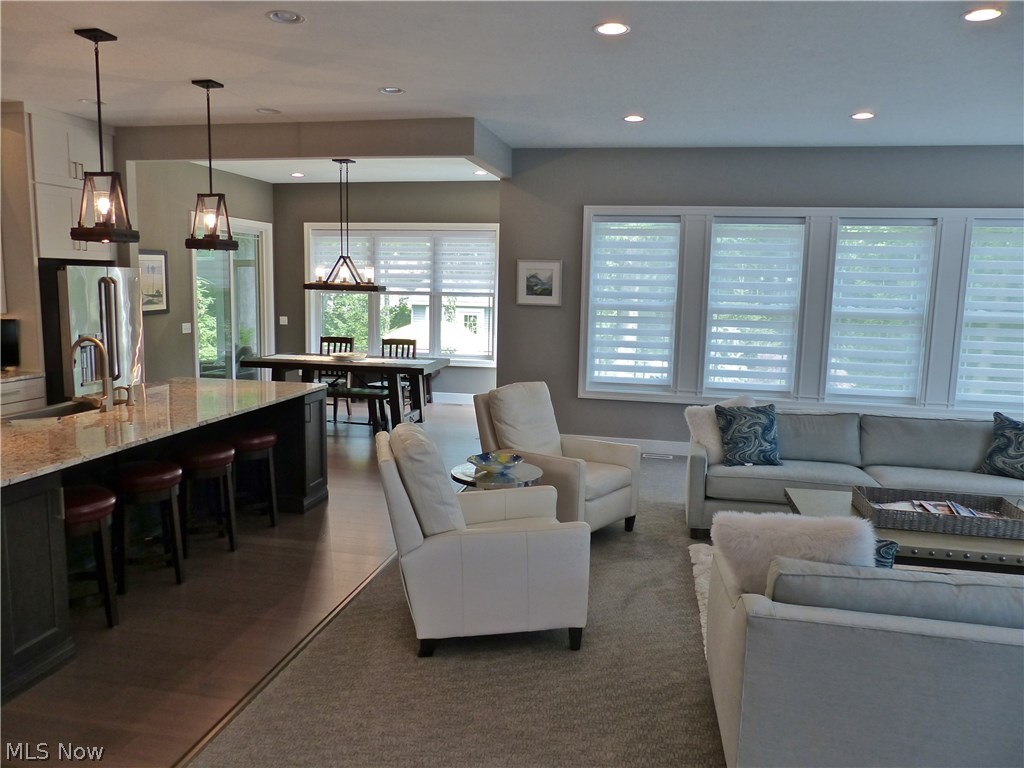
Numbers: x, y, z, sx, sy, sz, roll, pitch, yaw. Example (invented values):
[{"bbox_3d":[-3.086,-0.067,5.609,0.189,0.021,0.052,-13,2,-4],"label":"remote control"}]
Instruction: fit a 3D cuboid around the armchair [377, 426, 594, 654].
[{"bbox_3d":[-0.168,0.742,3.700,0.975,0.985,0.700,0,8,-11],"label":"armchair"}]

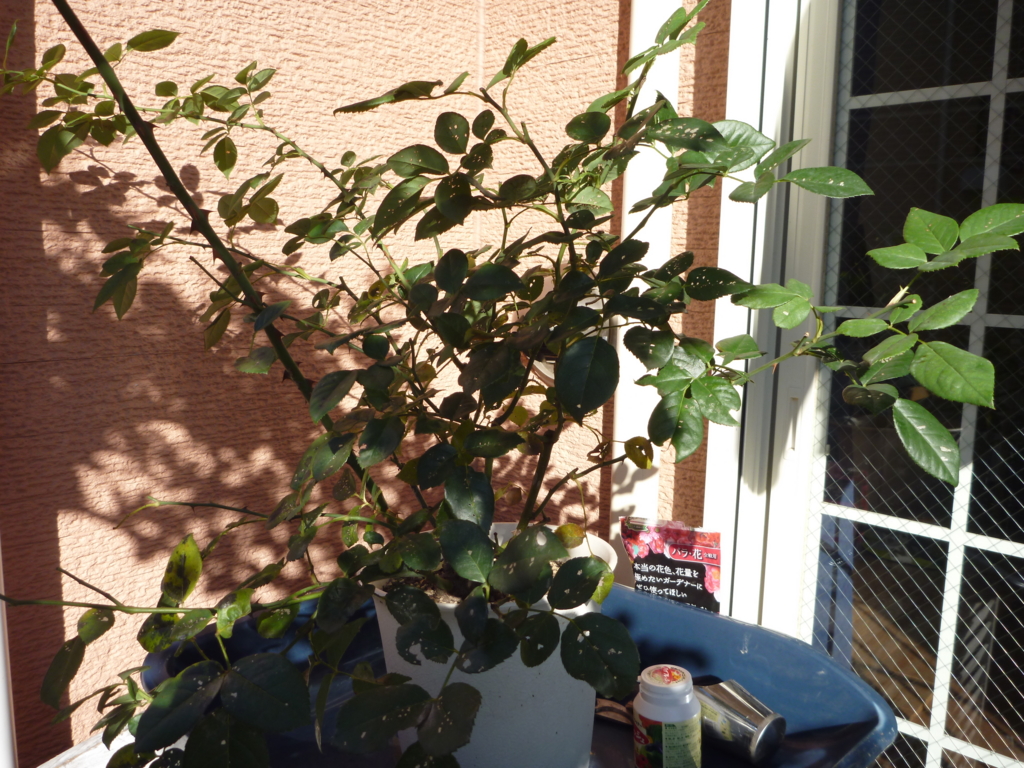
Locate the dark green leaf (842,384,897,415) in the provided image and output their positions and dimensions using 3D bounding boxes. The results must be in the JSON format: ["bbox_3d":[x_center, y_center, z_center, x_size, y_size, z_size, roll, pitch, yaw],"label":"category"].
[{"bbox_3d":[0.315,0.014,0.730,0.047,0.013,0.050,-12,24,23],"label":"dark green leaf"}]

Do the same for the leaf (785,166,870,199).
[{"bbox_3d":[0.280,-0.179,0.735,0.077,0.011,0.048,15,52,23],"label":"leaf"}]

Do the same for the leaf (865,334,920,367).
[{"bbox_3d":[0.344,-0.031,0.750,0.054,0.010,0.035,-28,43,-24],"label":"leaf"}]

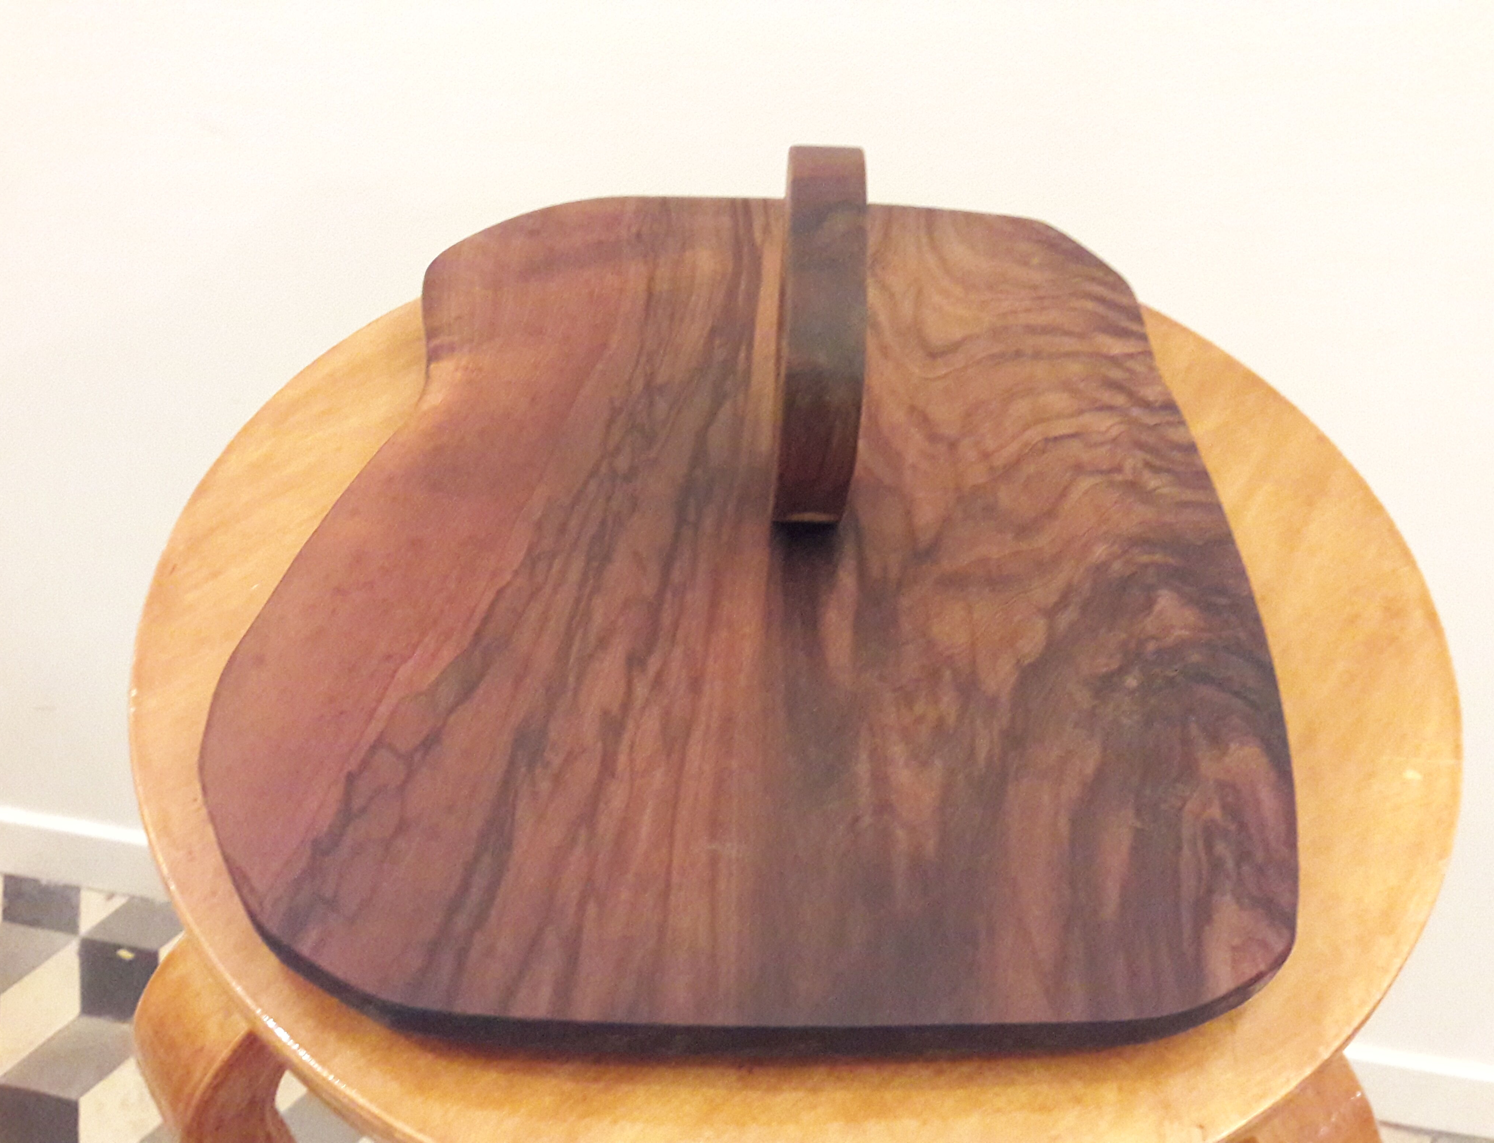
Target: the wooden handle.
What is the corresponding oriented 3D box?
[{"bbox_3d":[0.020,-0.073,0.351,0.020,0.071,0.108,3,47,-1],"label":"wooden handle"}]

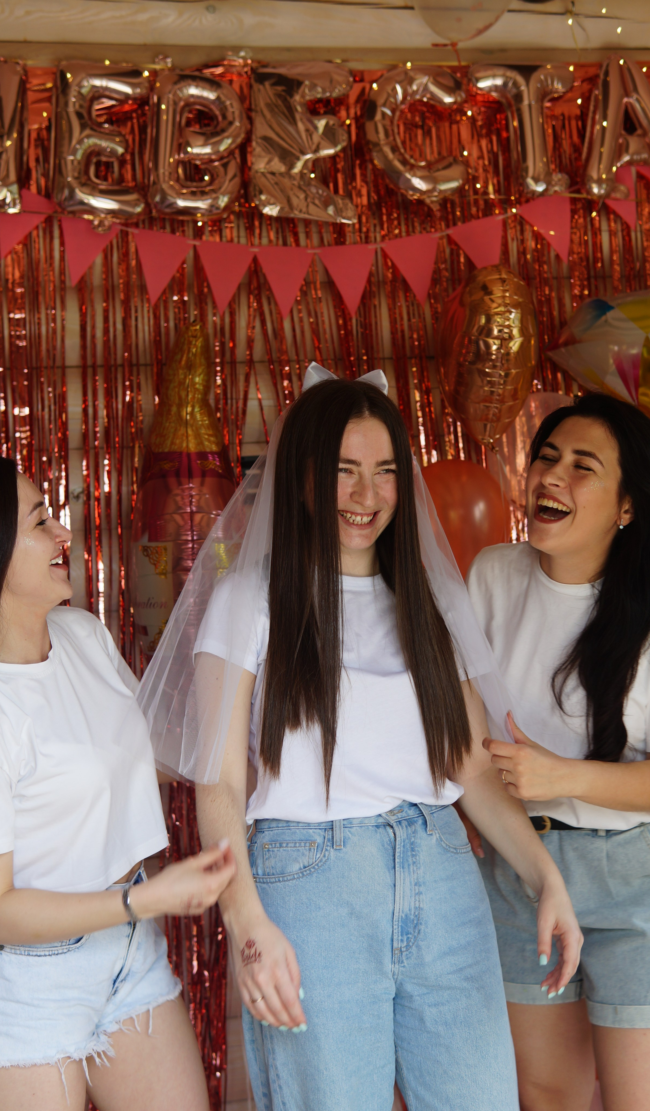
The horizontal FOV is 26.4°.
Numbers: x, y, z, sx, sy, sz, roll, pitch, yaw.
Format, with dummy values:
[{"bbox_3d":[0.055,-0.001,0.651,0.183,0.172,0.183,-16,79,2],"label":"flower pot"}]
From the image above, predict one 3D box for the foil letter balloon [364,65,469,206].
[{"bbox_3d":[0.210,-0.977,3.211,0.218,0.293,0.075,-3,-4,-9],"label":"foil letter balloon"}]

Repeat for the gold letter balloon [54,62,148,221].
[{"bbox_3d":[-0.502,-0.928,3.103,0.210,0.325,0.075,2,-4,-8],"label":"gold letter balloon"}]

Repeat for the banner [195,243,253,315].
[{"bbox_3d":[-0.232,-0.632,3.172,0.136,0.163,0.010,2,-4,-8],"label":"banner"}]

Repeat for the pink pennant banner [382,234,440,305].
[{"bbox_3d":[0.215,-0.660,3.240,0.143,0.160,0.010,-11,-2,-9],"label":"pink pennant banner"}]

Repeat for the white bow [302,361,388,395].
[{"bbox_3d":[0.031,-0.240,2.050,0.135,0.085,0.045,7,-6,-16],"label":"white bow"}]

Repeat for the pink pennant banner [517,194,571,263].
[{"bbox_3d":[0.547,-0.767,3.297,0.143,0.154,0.010,-20,-1,-9],"label":"pink pennant banner"}]

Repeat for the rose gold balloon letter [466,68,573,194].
[{"bbox_3d":[0.458,-0.997,3.250,0.225,0.283,0.075,-4,-4,-9],"label":"rose gold balloon letter"}]

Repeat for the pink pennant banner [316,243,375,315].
[{"bbox_3d":[0.058,-0.635,3.215,0.142,0.165,0.010,-5,-3,-9],"label":"pink pennant banner"}]

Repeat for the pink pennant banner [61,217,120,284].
[{"bbox_3d":[-0.548,-0.679,3.128,0.135,0.153,0.010,15,-6,-7],"label":"pink pennant banner"}]

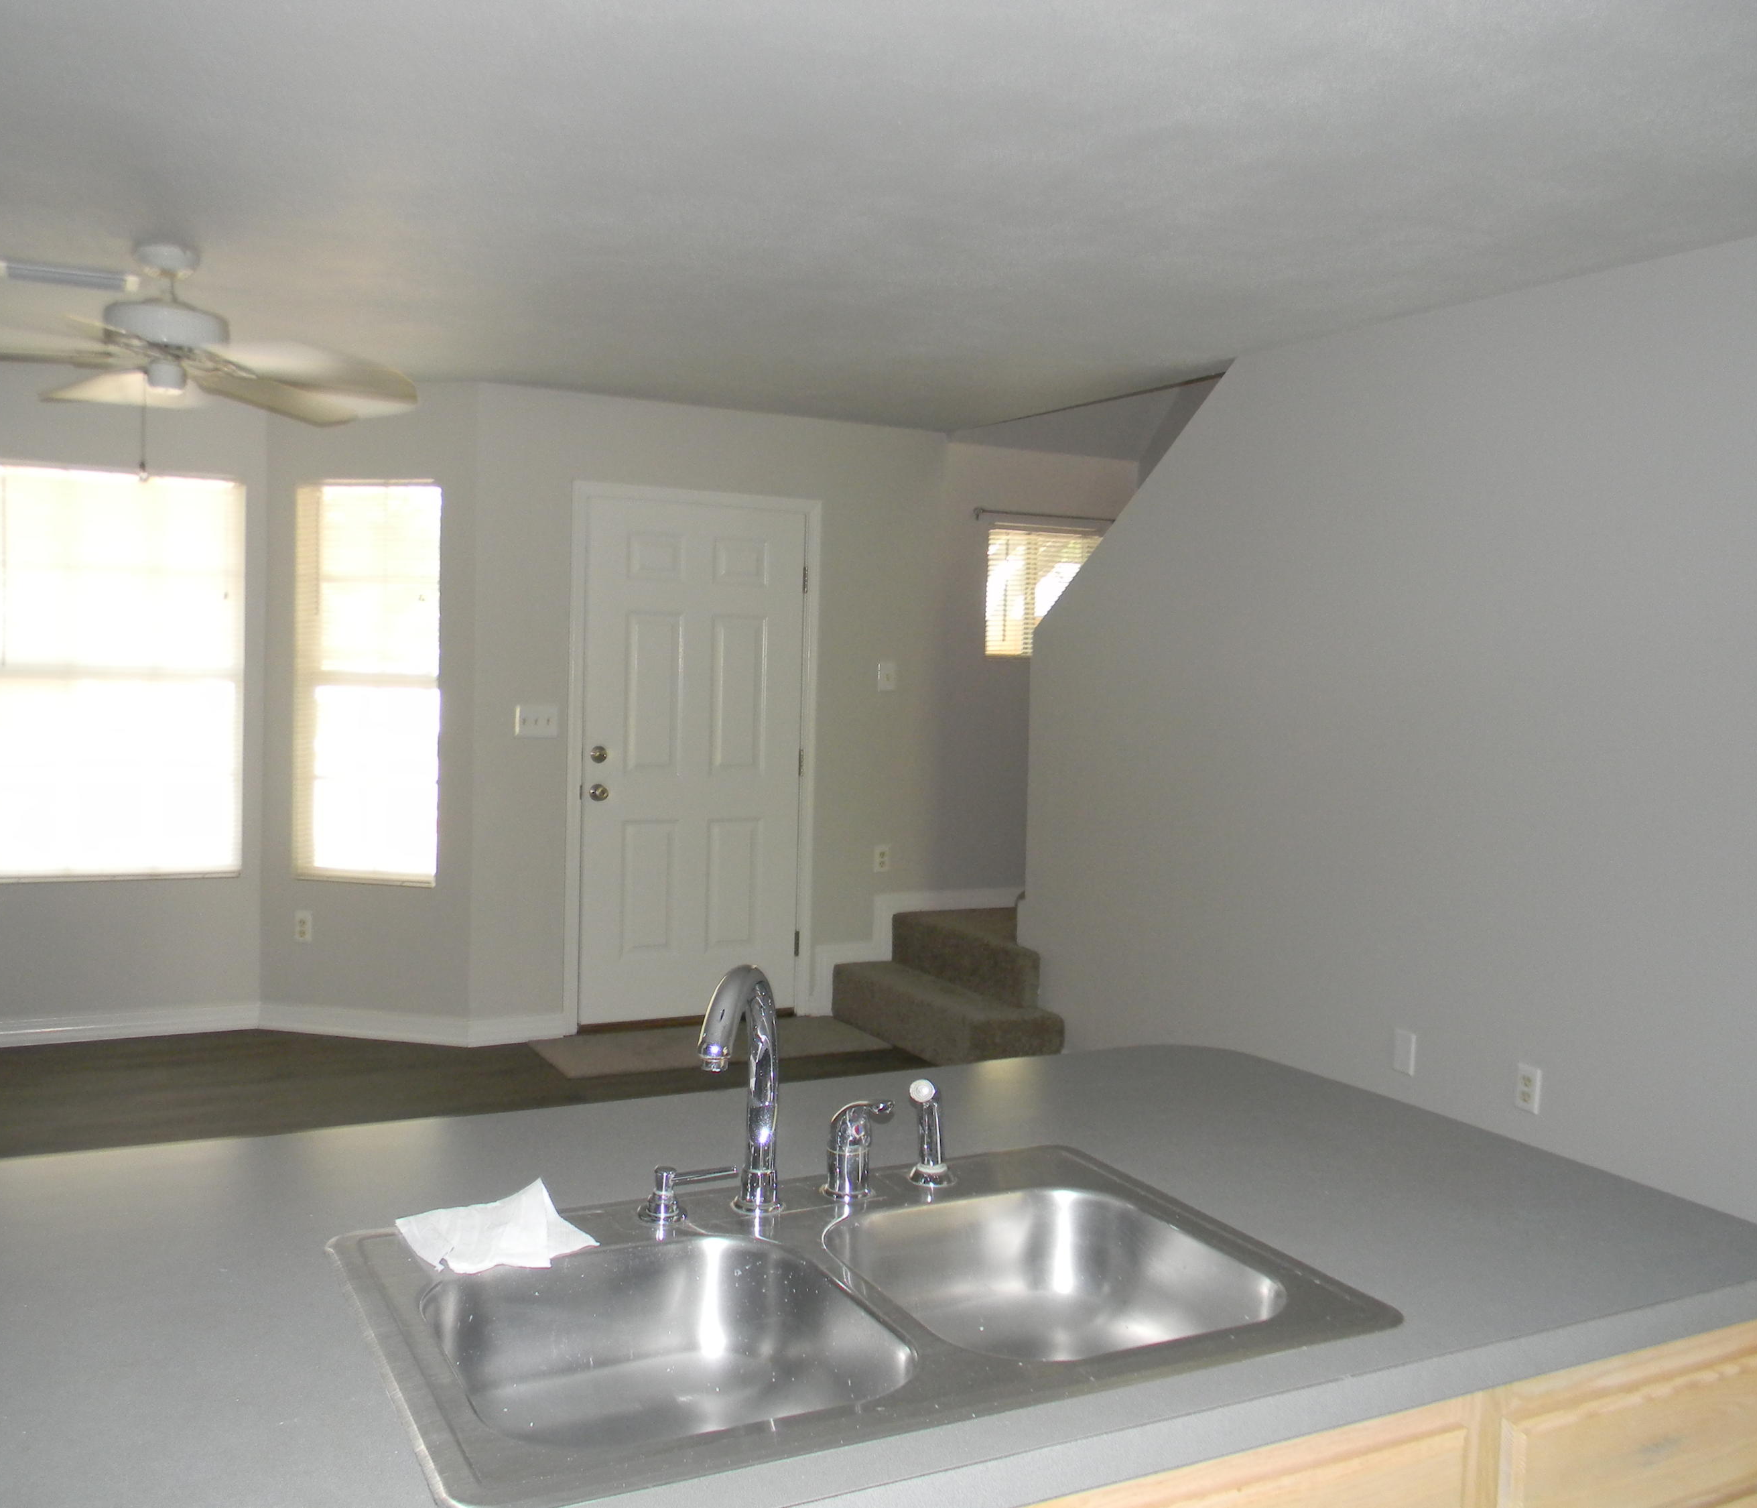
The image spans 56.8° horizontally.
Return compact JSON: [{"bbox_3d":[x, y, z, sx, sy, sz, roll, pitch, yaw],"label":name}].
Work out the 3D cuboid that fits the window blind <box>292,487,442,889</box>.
[{"bbox_3d":[-1.940,-0.260,6.157,0.615,1.500,0.040,2,3,16],"label":"window blind"}]

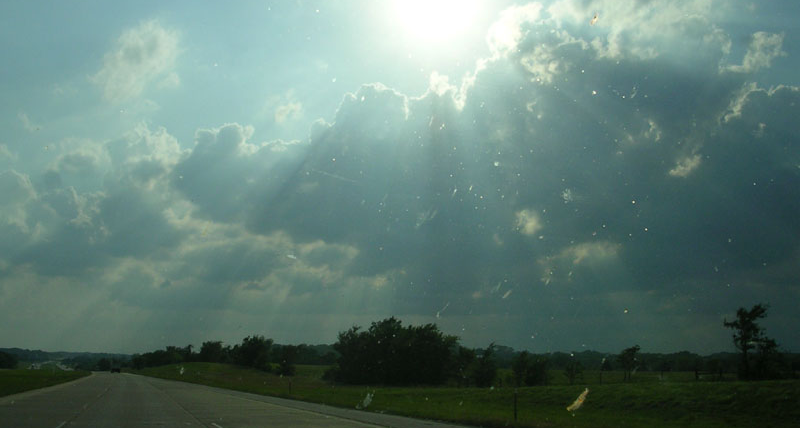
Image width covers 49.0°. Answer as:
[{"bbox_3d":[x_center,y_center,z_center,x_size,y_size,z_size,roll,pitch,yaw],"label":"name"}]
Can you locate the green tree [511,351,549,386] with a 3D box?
[{"bbox_3d":[11.797,14.074,80.000,3.460,3.300,3.290,-1,-10,8],"label":"green tree"}]

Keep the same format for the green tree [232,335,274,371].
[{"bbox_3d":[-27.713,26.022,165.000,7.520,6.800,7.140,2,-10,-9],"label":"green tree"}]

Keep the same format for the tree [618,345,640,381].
[{"bbox_3d":[21.429,13.959,82.000,2.050,3.570,1.950,-2,-10,14],"label":"tree"}]

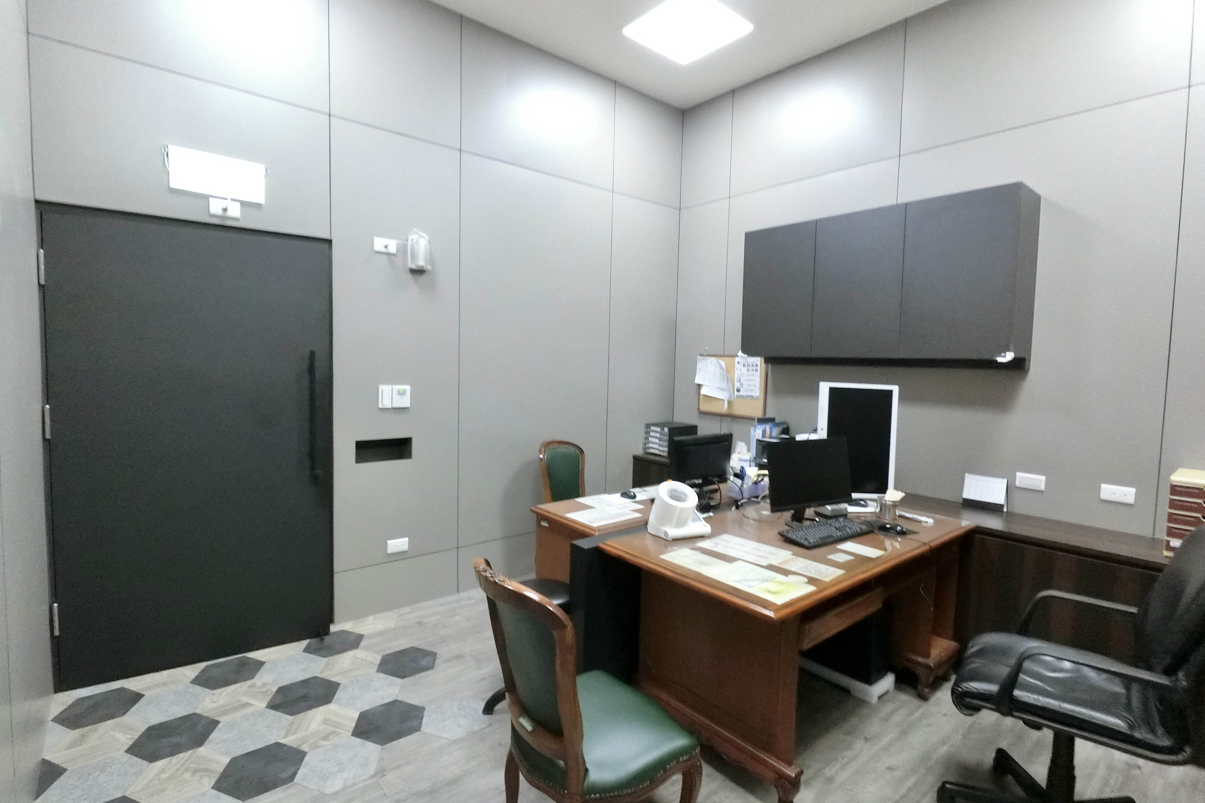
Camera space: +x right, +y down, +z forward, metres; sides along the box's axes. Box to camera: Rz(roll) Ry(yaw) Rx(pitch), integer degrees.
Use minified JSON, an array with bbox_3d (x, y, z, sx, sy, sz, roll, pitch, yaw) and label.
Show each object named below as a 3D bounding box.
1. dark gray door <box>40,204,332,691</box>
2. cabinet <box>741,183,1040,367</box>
[{"bbox_3d":[-1.908,0.221,2.665,1.070,2.085,0.050,-1,4,-30],"label":"dark gray door"},{"bbox_3d":[1.590,-0.662,3.330,0.350,0.860,1.510,-2,5,-43],"label":"cabinet"}]

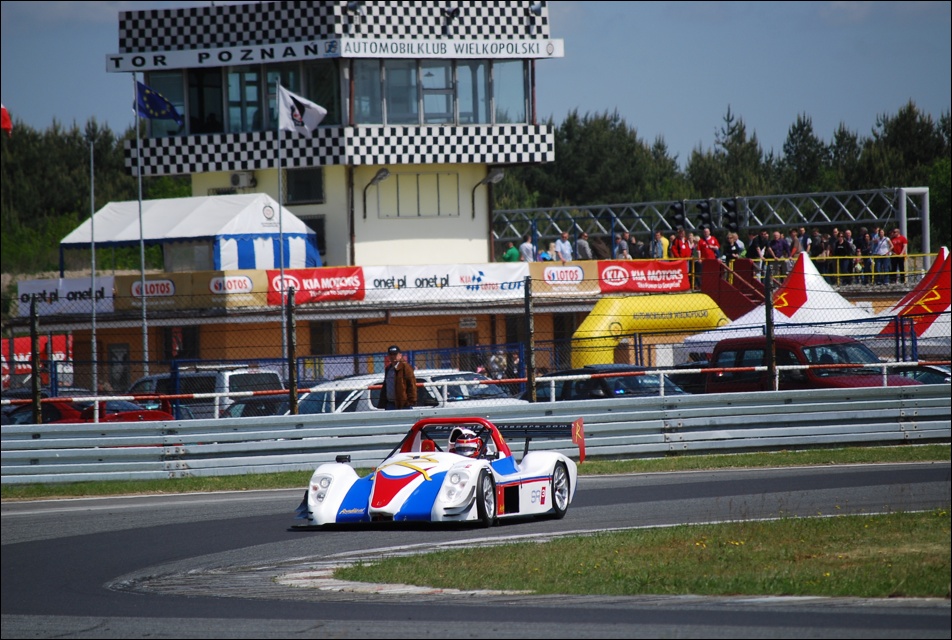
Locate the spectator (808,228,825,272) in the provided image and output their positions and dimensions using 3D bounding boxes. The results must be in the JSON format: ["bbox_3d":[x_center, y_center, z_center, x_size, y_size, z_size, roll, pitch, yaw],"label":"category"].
[{"bbox_3d":[10.575,-1.938,247.000,0.500,1.790,0.370,-2,0,14],"label":"spectator"}]

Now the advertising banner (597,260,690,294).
[{"bbox_3d":[5.153,-1.337,243.193,0.050,0.991,4.045,-2,0,45],"label":"advertising banner"}]

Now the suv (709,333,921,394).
[{"bbox_3d":[5.571,1.121,129.003,1.730,1.800,4.120,-2,0,-38],"label":"suv"}]

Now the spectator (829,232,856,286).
[{"bbox_3d":[11.474,-1.925,249.000,0.500,1.660,0.350,-2,0,3],"label":"spectator"}]

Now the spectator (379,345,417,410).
[{"bbox_3d":[-1.023,1.208,105.000,0.530,1.730,0.400,-2,0,27],"label":"spectator"}]

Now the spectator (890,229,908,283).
[{"bbox_3d":[13.259,-1.988,249.000,0.530,1.740,0.380,-2,0,20],"label":"spectator"}]

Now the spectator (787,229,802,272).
[{"bbox_3d":[9.731,-1.894,243.000,0.520,1.750,0.450,-2,0,41],"label":"spectator"}]

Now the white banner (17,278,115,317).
[{"bbox_3d":[-11.533,-0.662,224.000,3.700,1.020,0.050,-2,0,-45],"label":"white banner"}]

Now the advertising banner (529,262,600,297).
[{"bbox_3d":[2.699,-1.260,240.738,0.050,1.007,3.076,-2,0,45],"label":"advertising banner"}]

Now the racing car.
[{"bbox_3d":[-0.364,1.487,78.300,1.800,1.050,4.050,-2,0,18],"label":"racing car"}]

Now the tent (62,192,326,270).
[{"bbox_3d":[-8.942,-2.100,246.500,6.900,3.400,4.200,-2,0,43],"label":"tent"}]

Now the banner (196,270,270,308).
[{"bbox_3d":[-6.981,-0.862,228.500,3.050,1.040,0.050,-2,0,-45],"label":"banner"}]

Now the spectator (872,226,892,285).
[{"bbox_3d":[12.925,-2.026,251.691,0.520,1.740,0.360,-2,0,-15],"label":"spectator"}]

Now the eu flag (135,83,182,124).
[{"bbox_3d":[-8.622,-5.907,217.000,1.300,1.150,0.250,-2,0,0],"label":"eu flag"}]

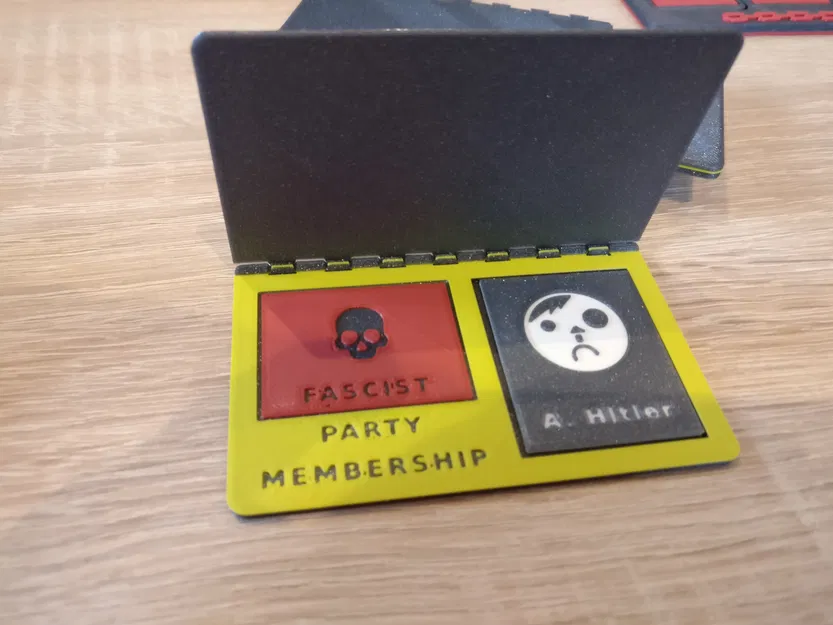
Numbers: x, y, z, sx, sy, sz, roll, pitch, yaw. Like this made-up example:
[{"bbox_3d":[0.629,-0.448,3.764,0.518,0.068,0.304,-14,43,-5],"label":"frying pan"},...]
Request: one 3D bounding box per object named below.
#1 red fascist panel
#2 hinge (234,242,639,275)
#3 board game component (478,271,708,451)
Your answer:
[{"bbox_3d":[-0.010,0.007,0.129,0.038,0.002,0.029,-4,50,-9],"label":"red fascist panel"},{"bbox_3d":[0.006,-0.012,0.145,0.087,0.004,0.004,-4,50,-9],"label":"hinge"},{"bbox_3d":[0.032,0.008,0.131,0.033,0.002,0.041,-4,50,-9],"label":"board game component"}]

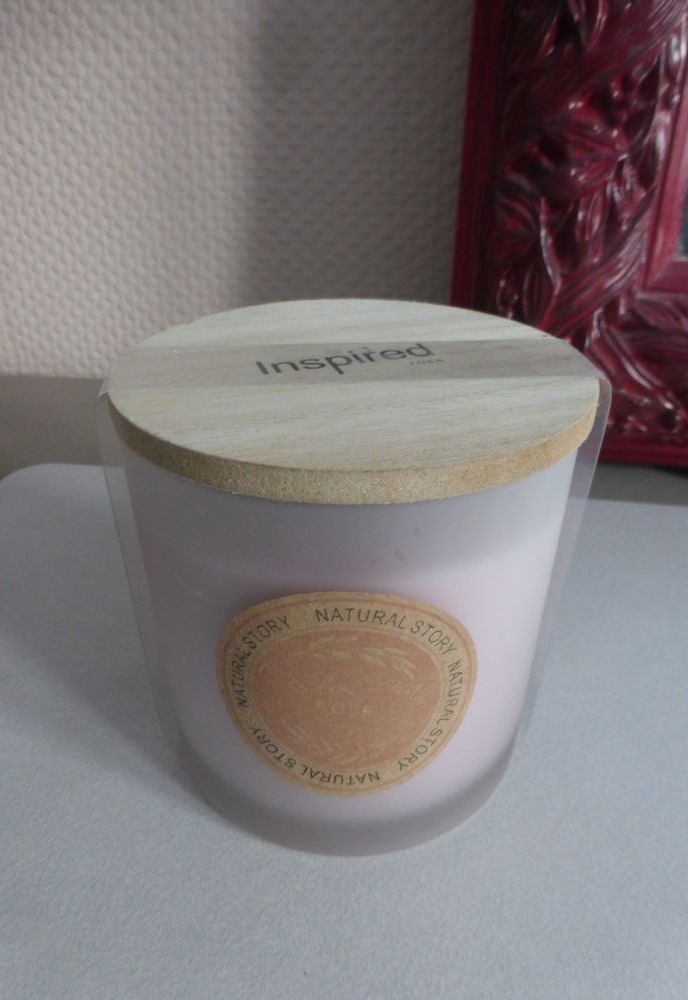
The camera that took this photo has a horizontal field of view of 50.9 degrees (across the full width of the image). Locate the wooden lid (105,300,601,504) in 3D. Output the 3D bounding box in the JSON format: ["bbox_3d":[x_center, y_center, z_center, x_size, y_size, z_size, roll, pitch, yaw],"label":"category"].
[{"bbox_3d":[0.002,-0.022,0.128,0.083,0.005,0.083,0,30,0],"label":"wooden lid"}]

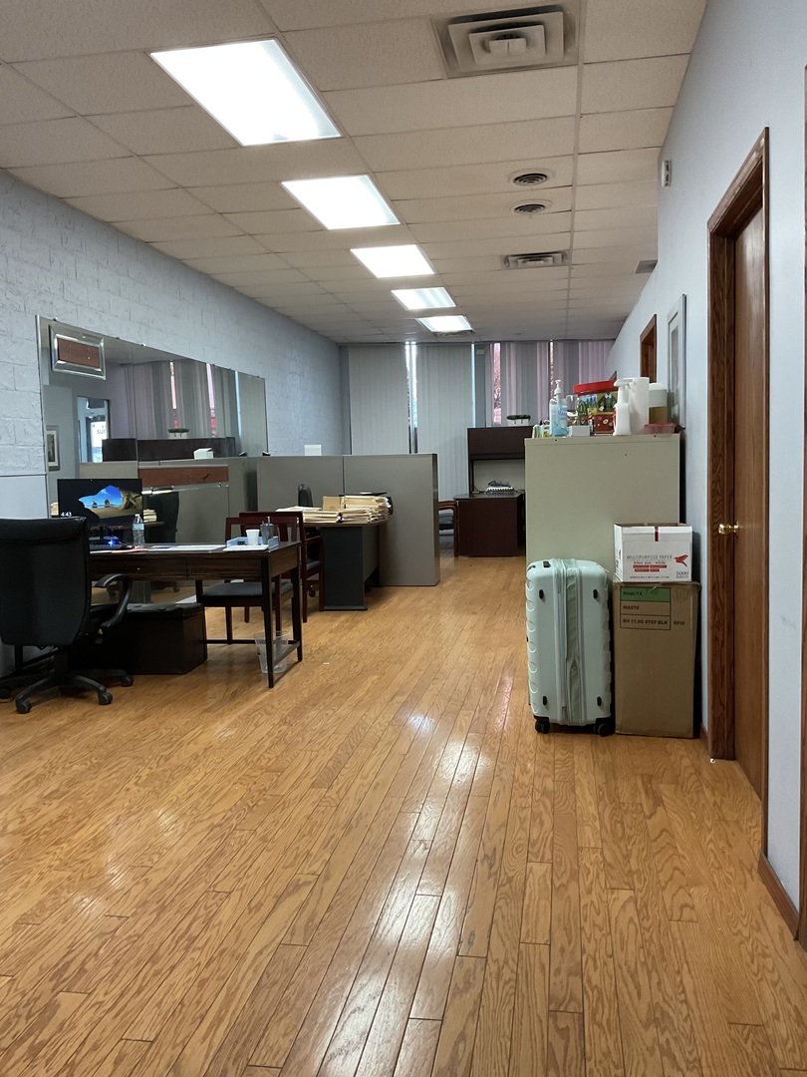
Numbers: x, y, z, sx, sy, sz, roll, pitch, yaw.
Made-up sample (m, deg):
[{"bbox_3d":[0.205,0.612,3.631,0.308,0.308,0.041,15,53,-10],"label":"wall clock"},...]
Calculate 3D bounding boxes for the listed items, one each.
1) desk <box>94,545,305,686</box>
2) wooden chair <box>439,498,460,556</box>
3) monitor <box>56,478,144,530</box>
[{"bbox_3d":[-1.443,0.432,5.455,1.550,0.745,0.710,-1,5,10],"label":"desk"},{"bbox_3d":[0.445,-0.190,12.064,0.600,0.820,0.600,-1,5,10],"label":"wooden chair"},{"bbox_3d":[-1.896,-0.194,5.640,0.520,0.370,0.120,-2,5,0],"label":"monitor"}]

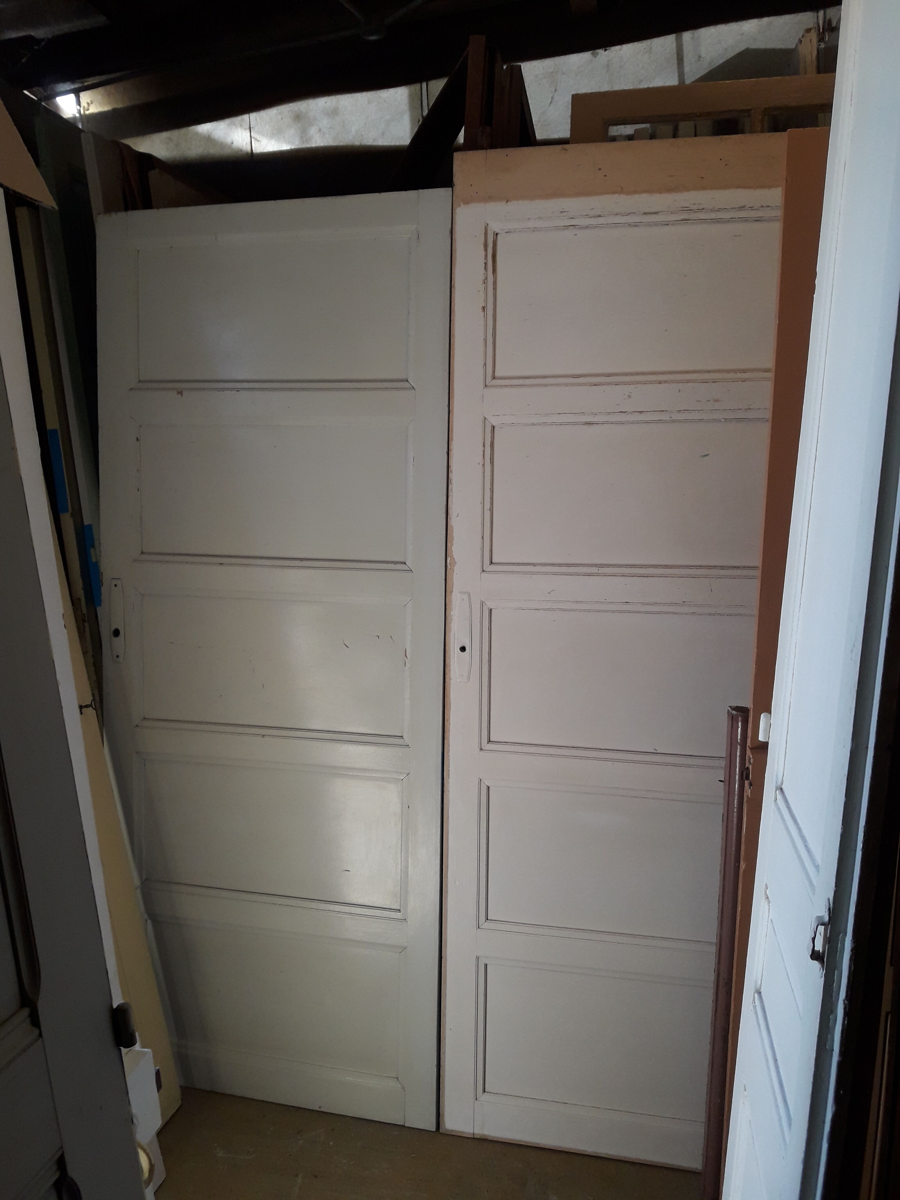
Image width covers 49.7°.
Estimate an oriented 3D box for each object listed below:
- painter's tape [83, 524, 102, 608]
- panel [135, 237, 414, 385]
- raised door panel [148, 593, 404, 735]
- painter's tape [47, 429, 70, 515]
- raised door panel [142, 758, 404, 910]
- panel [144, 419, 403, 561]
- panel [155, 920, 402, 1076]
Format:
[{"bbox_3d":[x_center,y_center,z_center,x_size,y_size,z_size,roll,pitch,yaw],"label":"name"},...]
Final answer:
[{"bbox_3d":[-0.880,-0.084,2.400,0.024,0.204,0.012,-3,9,14],"label":"painter's tape"},{"bbox_3d":[-0.390,-0.623,2.115,0.638,0.299,0.022,2,6,14],"label":"panel"},{"bbox_3d":[-0.404,0.144,2.188,0.638,0.299,0.022,2,6,14],"label":"raised door panel"},{"bbox_3d":[-0.927,-0.304,2.300,0.025,0.198,0.012,-2,9,14],"label":"painter's tape"},{"bbox_3d":[-0.411,0.531,2.225,0.638,0.301,0.022,2,6,14],"label":"raised door panel"},{"bbox_3d":[-0.397,-0.237,2.152,0.638,0.299,0.022,2,6,14],"label":"panel"},{"bbox_3d":[-0.419,0.920,2.263,0.638,0.300,0.022,2,6,14],"label":"panel"}]

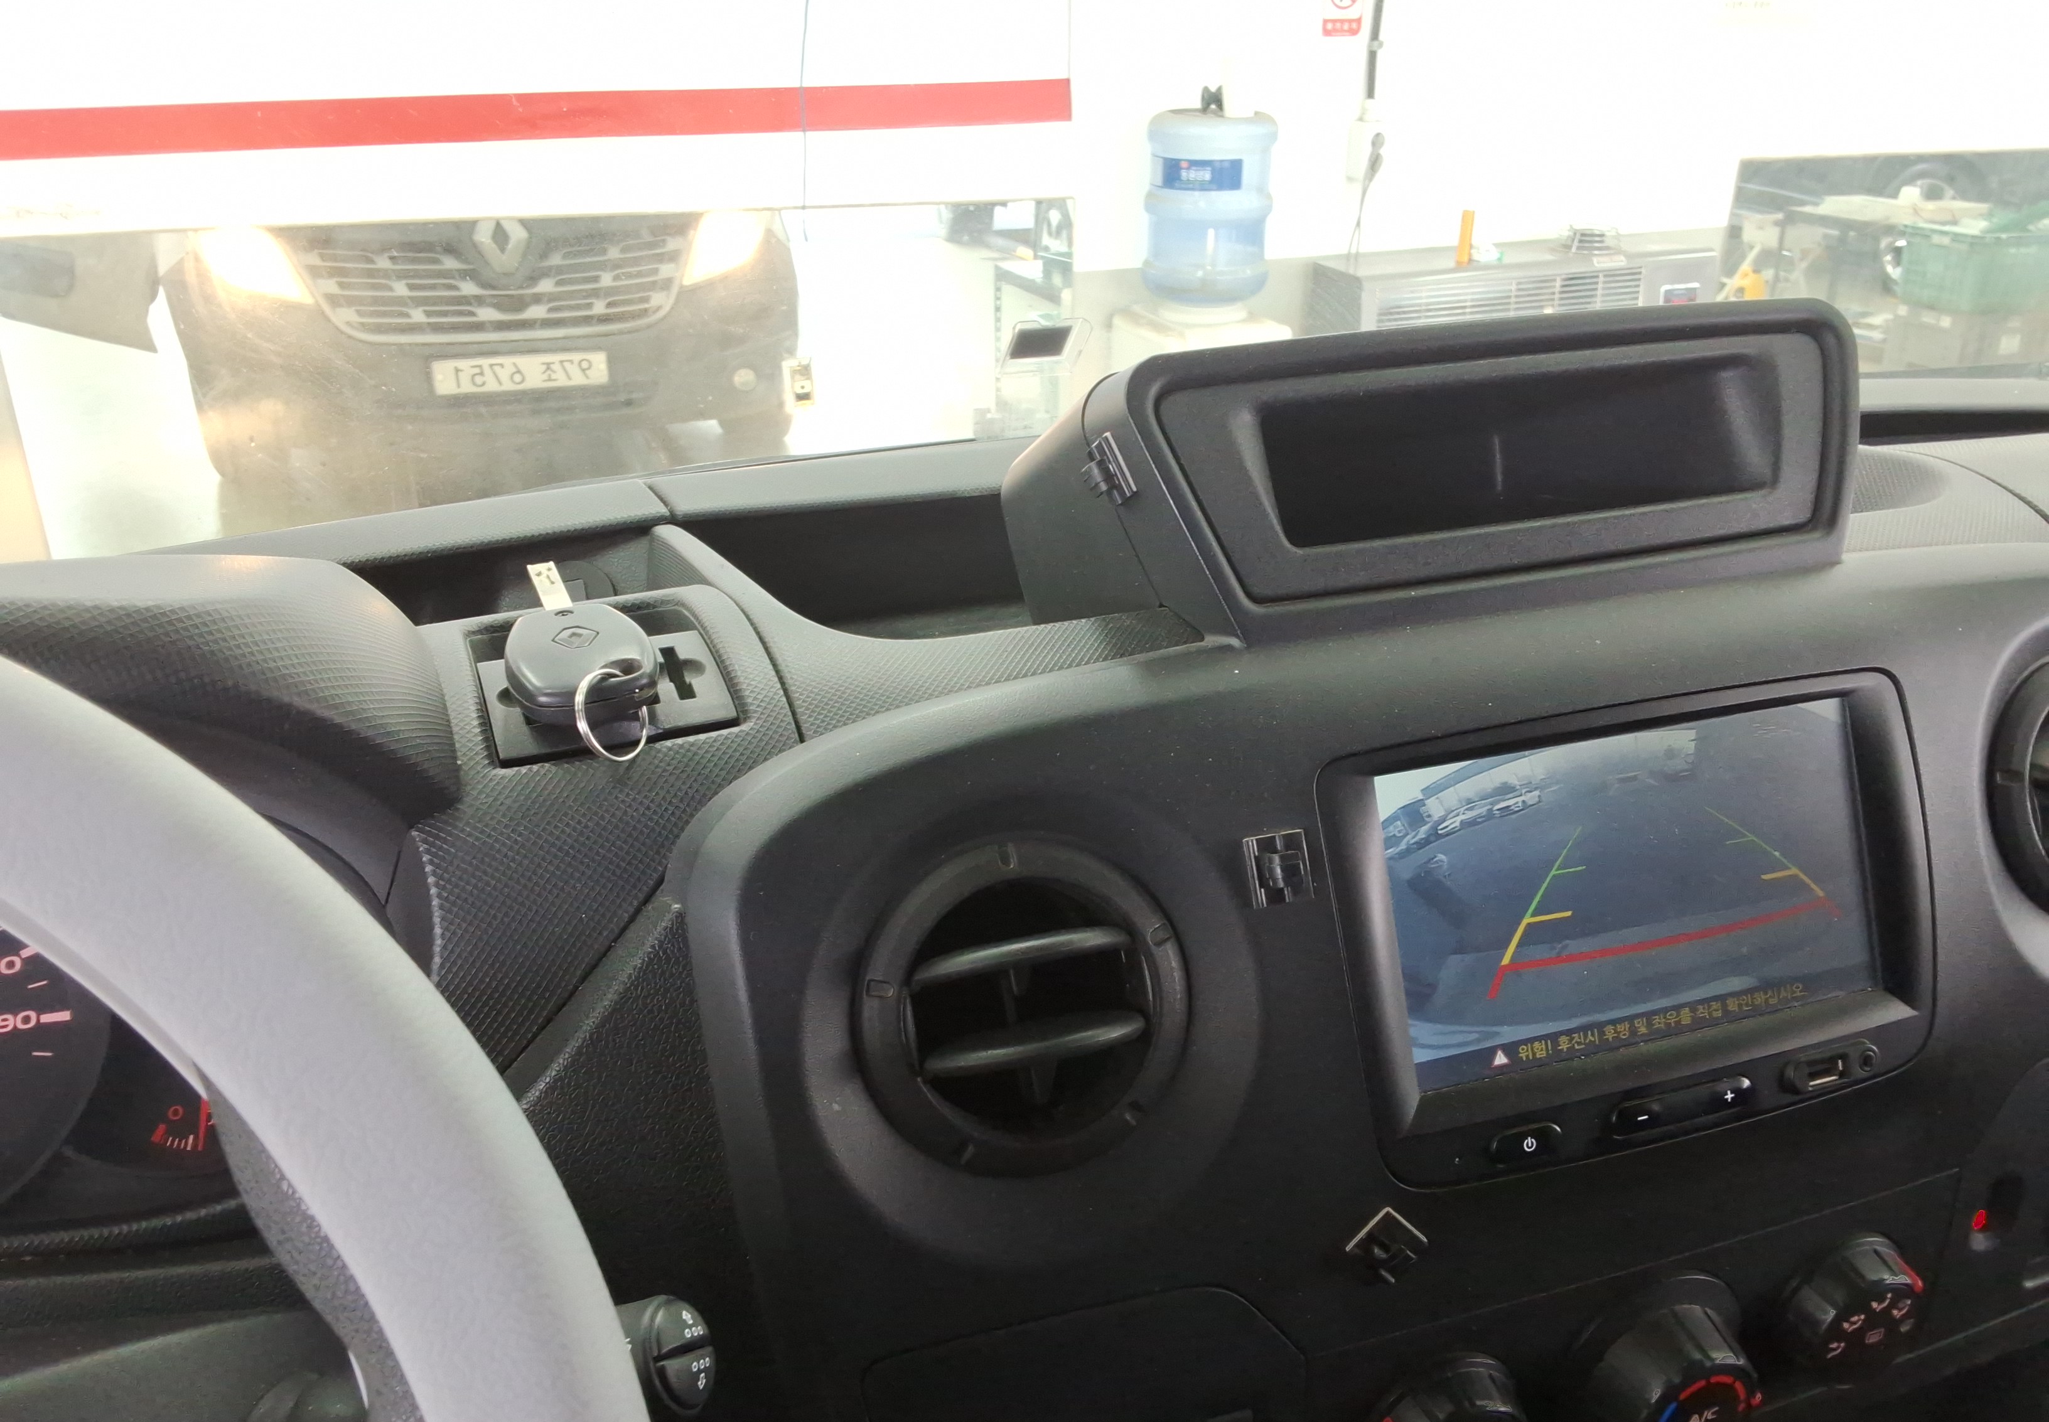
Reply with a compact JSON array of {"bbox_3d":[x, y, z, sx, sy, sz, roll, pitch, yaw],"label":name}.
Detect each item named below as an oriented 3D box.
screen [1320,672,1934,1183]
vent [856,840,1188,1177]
[{"bbox_3d":[0.174,0.060,0.478,0.189,0.126,0.024,-9,2,-14],"label":"screen"},{"bbox_3d":[-0.002,0.077,0.442,0.087,0.087,0.035,-9,2,-14],"label":"vent"}]

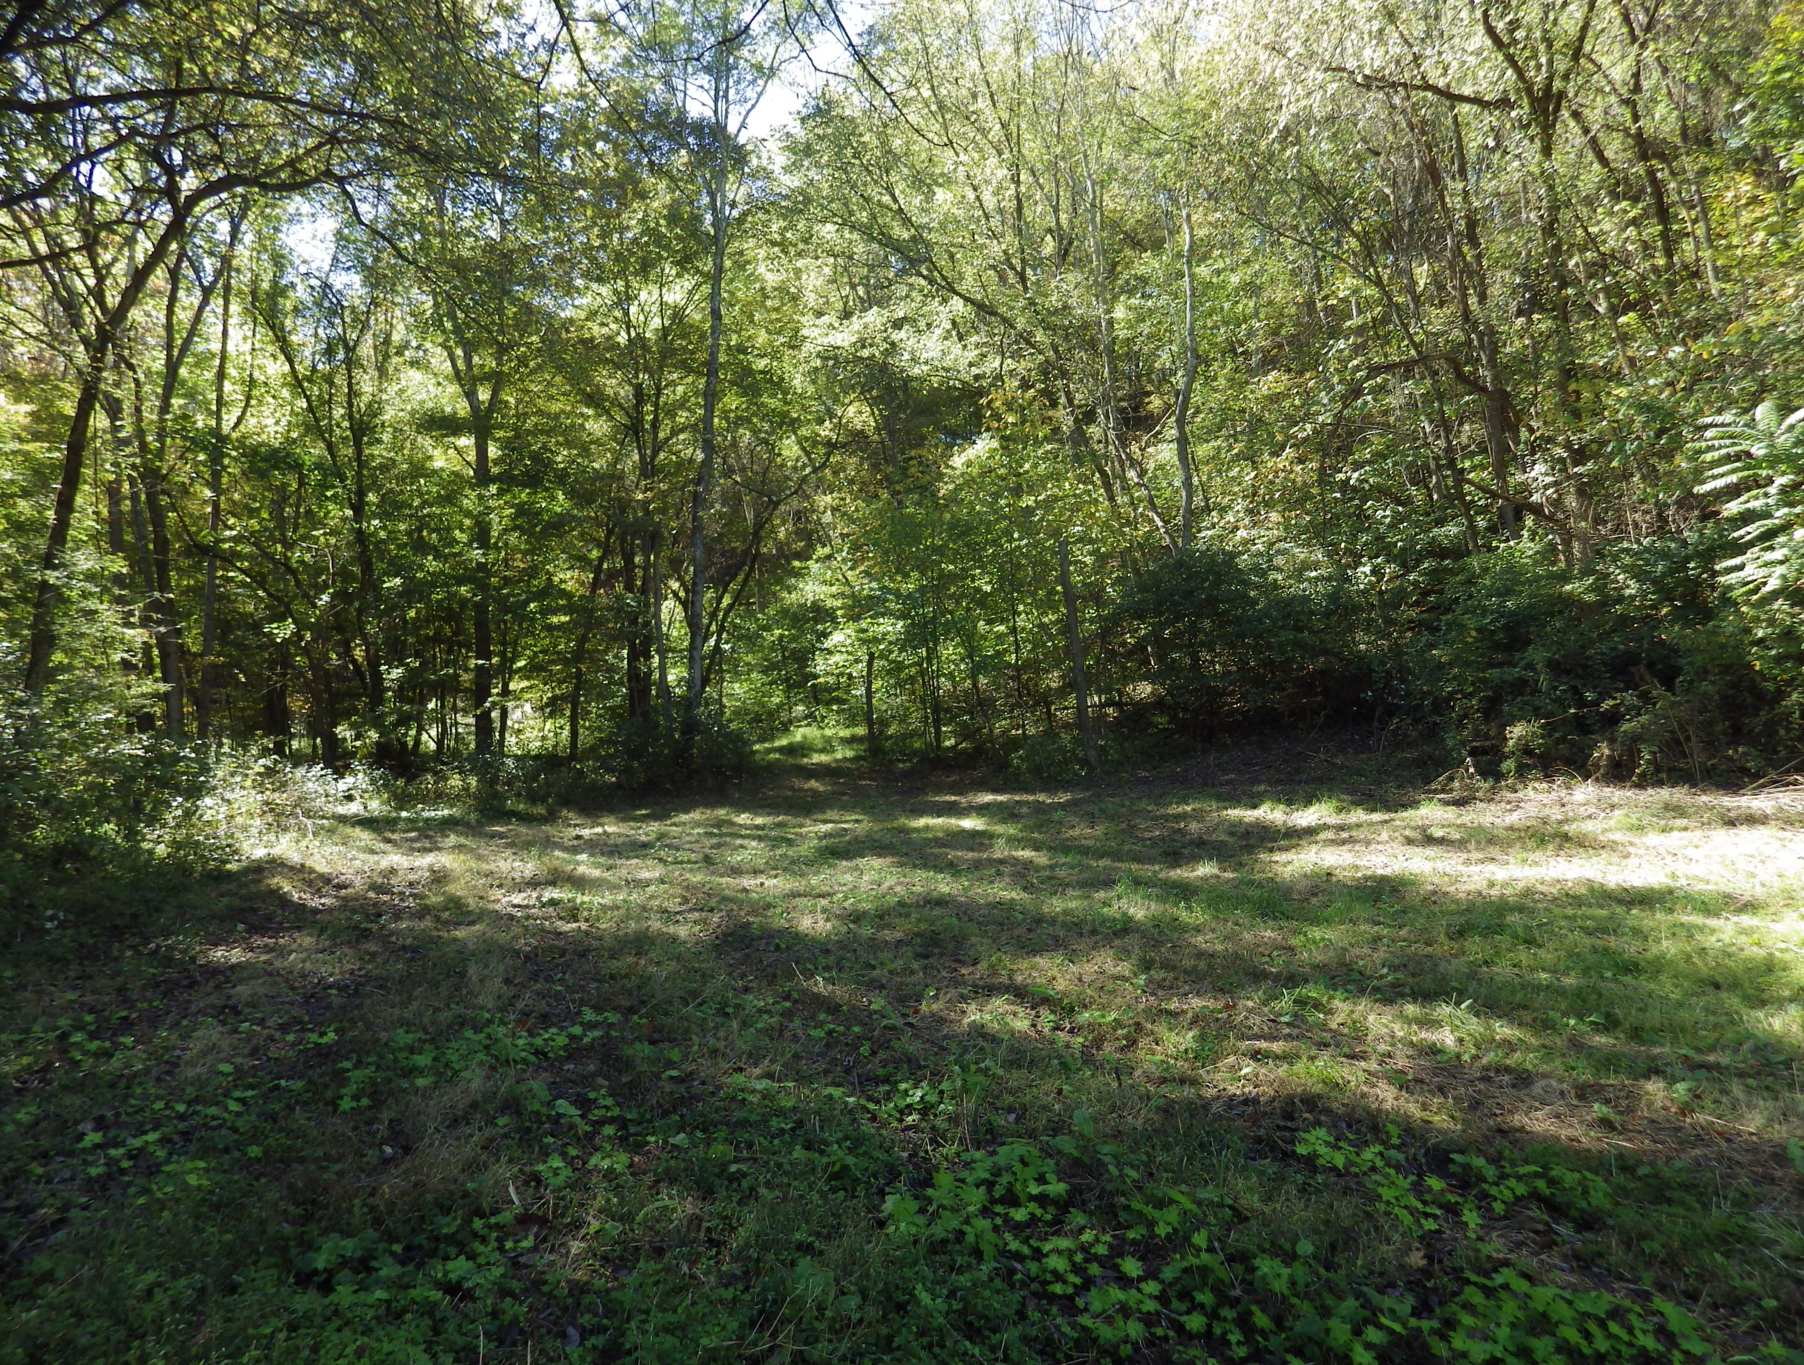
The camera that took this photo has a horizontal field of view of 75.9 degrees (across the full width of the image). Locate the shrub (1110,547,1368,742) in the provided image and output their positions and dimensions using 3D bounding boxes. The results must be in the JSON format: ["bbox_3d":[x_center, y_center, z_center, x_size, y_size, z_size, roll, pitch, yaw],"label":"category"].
[{"bbox_3d":[5.489,-0.589,18.800,4.100,3.150,2.900,0,-1,0],"label":"shrub"}]

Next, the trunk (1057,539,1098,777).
[{"bbox_3d":[2.902,-0.449,19.039,0.290,3.890,0.260,-7,-1,9],"label":"trunk"}]

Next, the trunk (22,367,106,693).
[{"bbox_3d":[-11.244,-2.022,15.544,0.340,4.520,0.310,11,-1,-35],"label":"trunk"}]

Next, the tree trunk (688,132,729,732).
[{"bbox_3d":[-3.528,-4.532,21.112,0.420,11.160,0.360,2,-1,-9],"label":"tree trunk"}]

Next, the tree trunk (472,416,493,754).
[{"bbox_3d":[-8.002,-1.813,22.065,0.350,6.520,0.330,0,-1,-20],"label":"tree trunk"}]

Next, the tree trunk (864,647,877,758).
[{"bbox_3d":[-0.623,0.409,23.022,0.190,2.210,0.180,-1,-1,-2],"label":"tree trunk"}]

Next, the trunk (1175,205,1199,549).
[{"bbox_3d":[5.686,-6.093,23.069,0.420,6.900,0.360,1,-1,14],"label":"trunk"}]

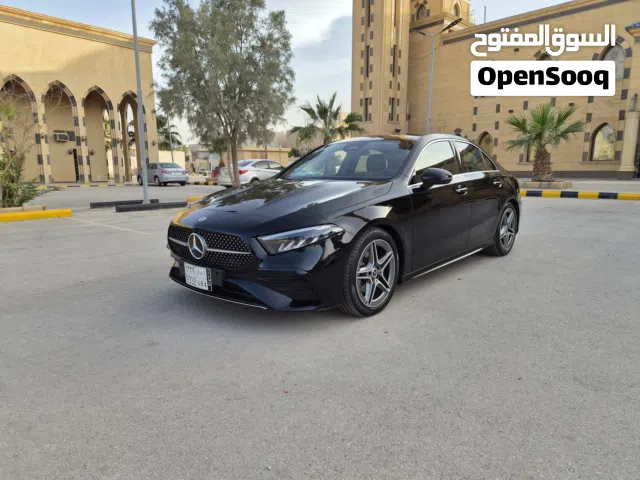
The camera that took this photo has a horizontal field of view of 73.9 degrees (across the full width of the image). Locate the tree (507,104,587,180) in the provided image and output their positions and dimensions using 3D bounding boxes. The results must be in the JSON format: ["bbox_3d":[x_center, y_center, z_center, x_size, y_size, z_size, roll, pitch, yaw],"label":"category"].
[{"bbox_3d":[9.540,-4.094,18.174,3.500,3.350,3.500,0,9,0],"label":"tree"}]

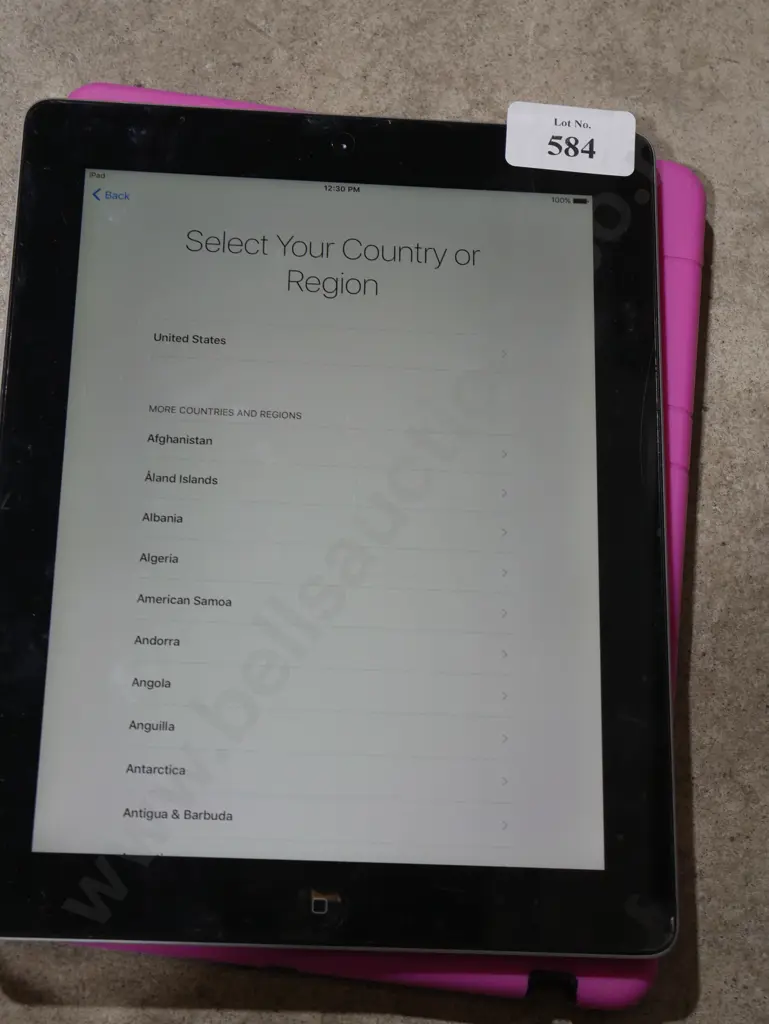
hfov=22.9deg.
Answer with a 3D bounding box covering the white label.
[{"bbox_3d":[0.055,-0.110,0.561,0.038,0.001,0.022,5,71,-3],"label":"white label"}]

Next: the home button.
[{"bbox_3d":[-0.016,0.101,0.484,0.011,0.002,0.011,2,71,-4],"label":"home button"}]

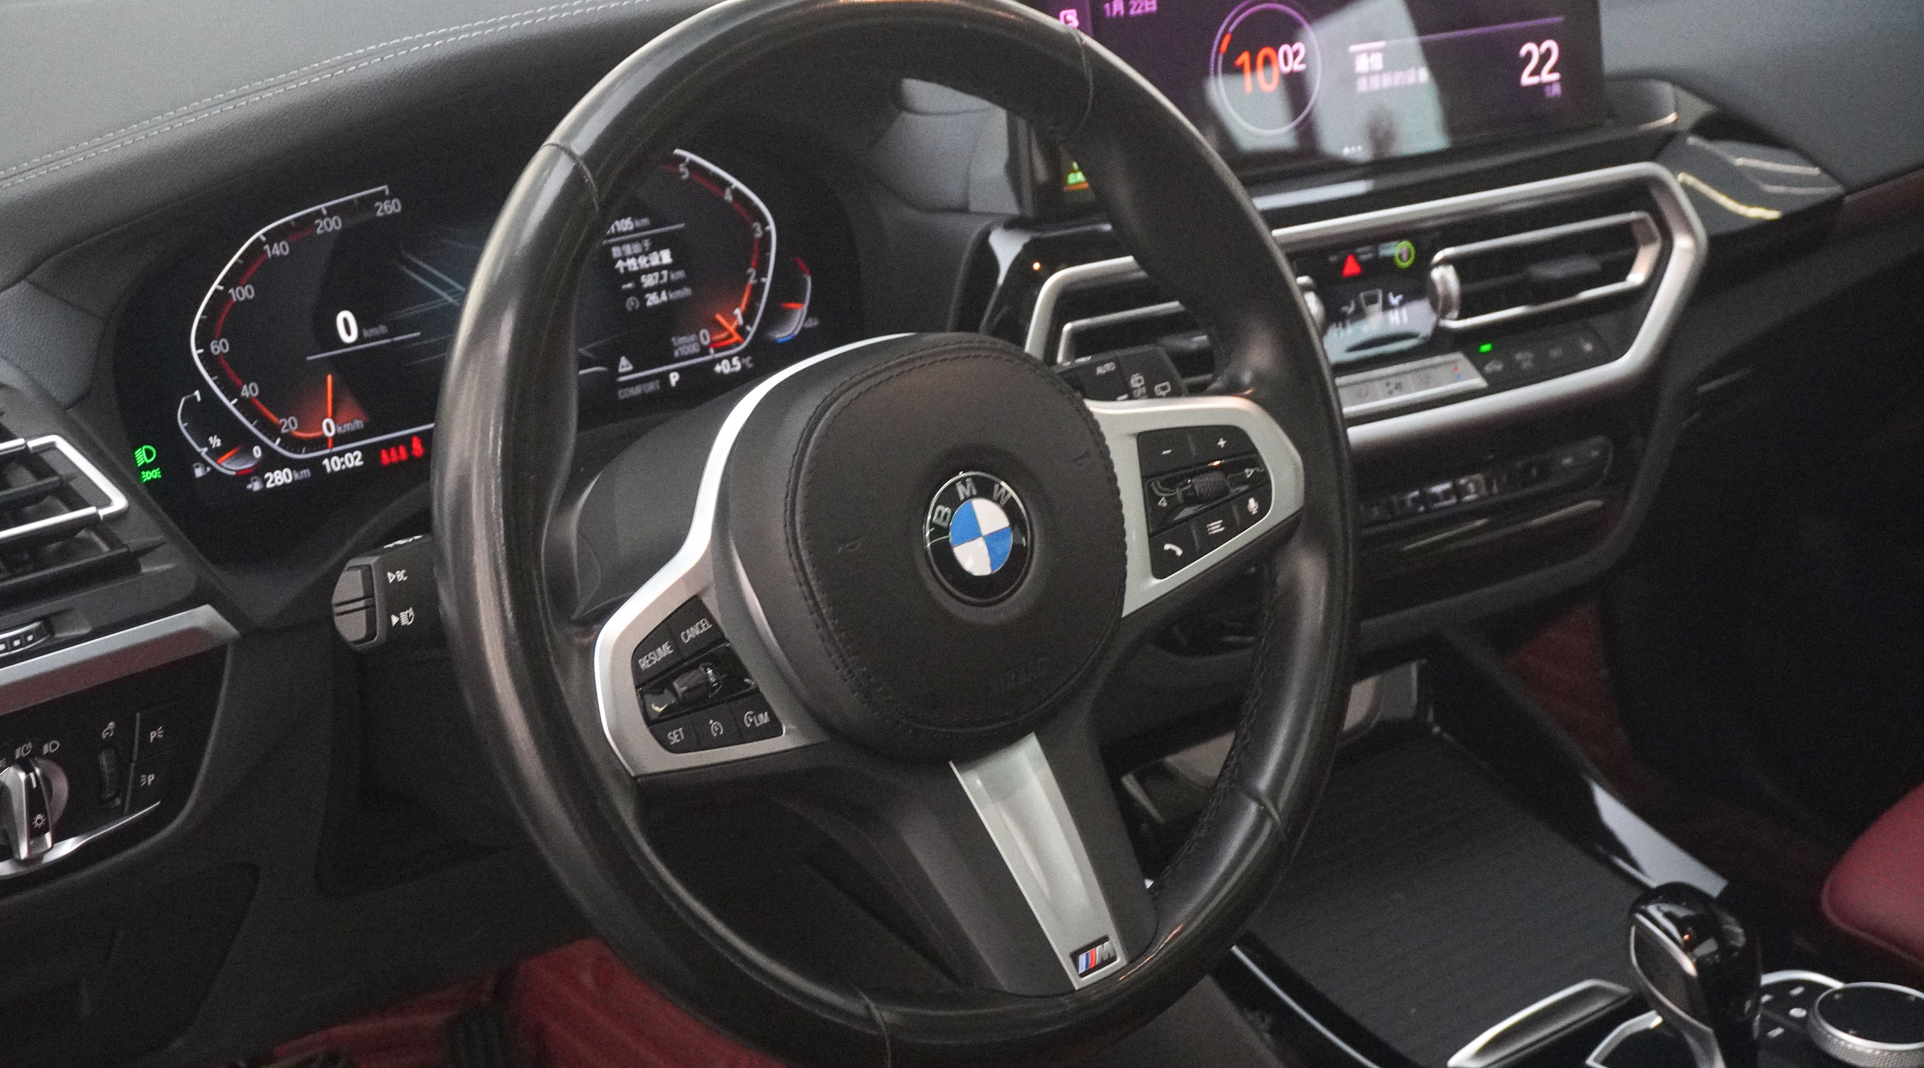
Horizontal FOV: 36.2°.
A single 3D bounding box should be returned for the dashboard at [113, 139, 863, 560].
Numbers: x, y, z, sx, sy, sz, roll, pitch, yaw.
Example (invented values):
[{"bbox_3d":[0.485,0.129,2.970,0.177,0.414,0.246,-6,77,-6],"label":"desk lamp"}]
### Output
[{"bbox_3d":[-0.177,-0.092,1.178,0.328,0.130,0.042,-17,9,-37],"label":"dashboard"}]

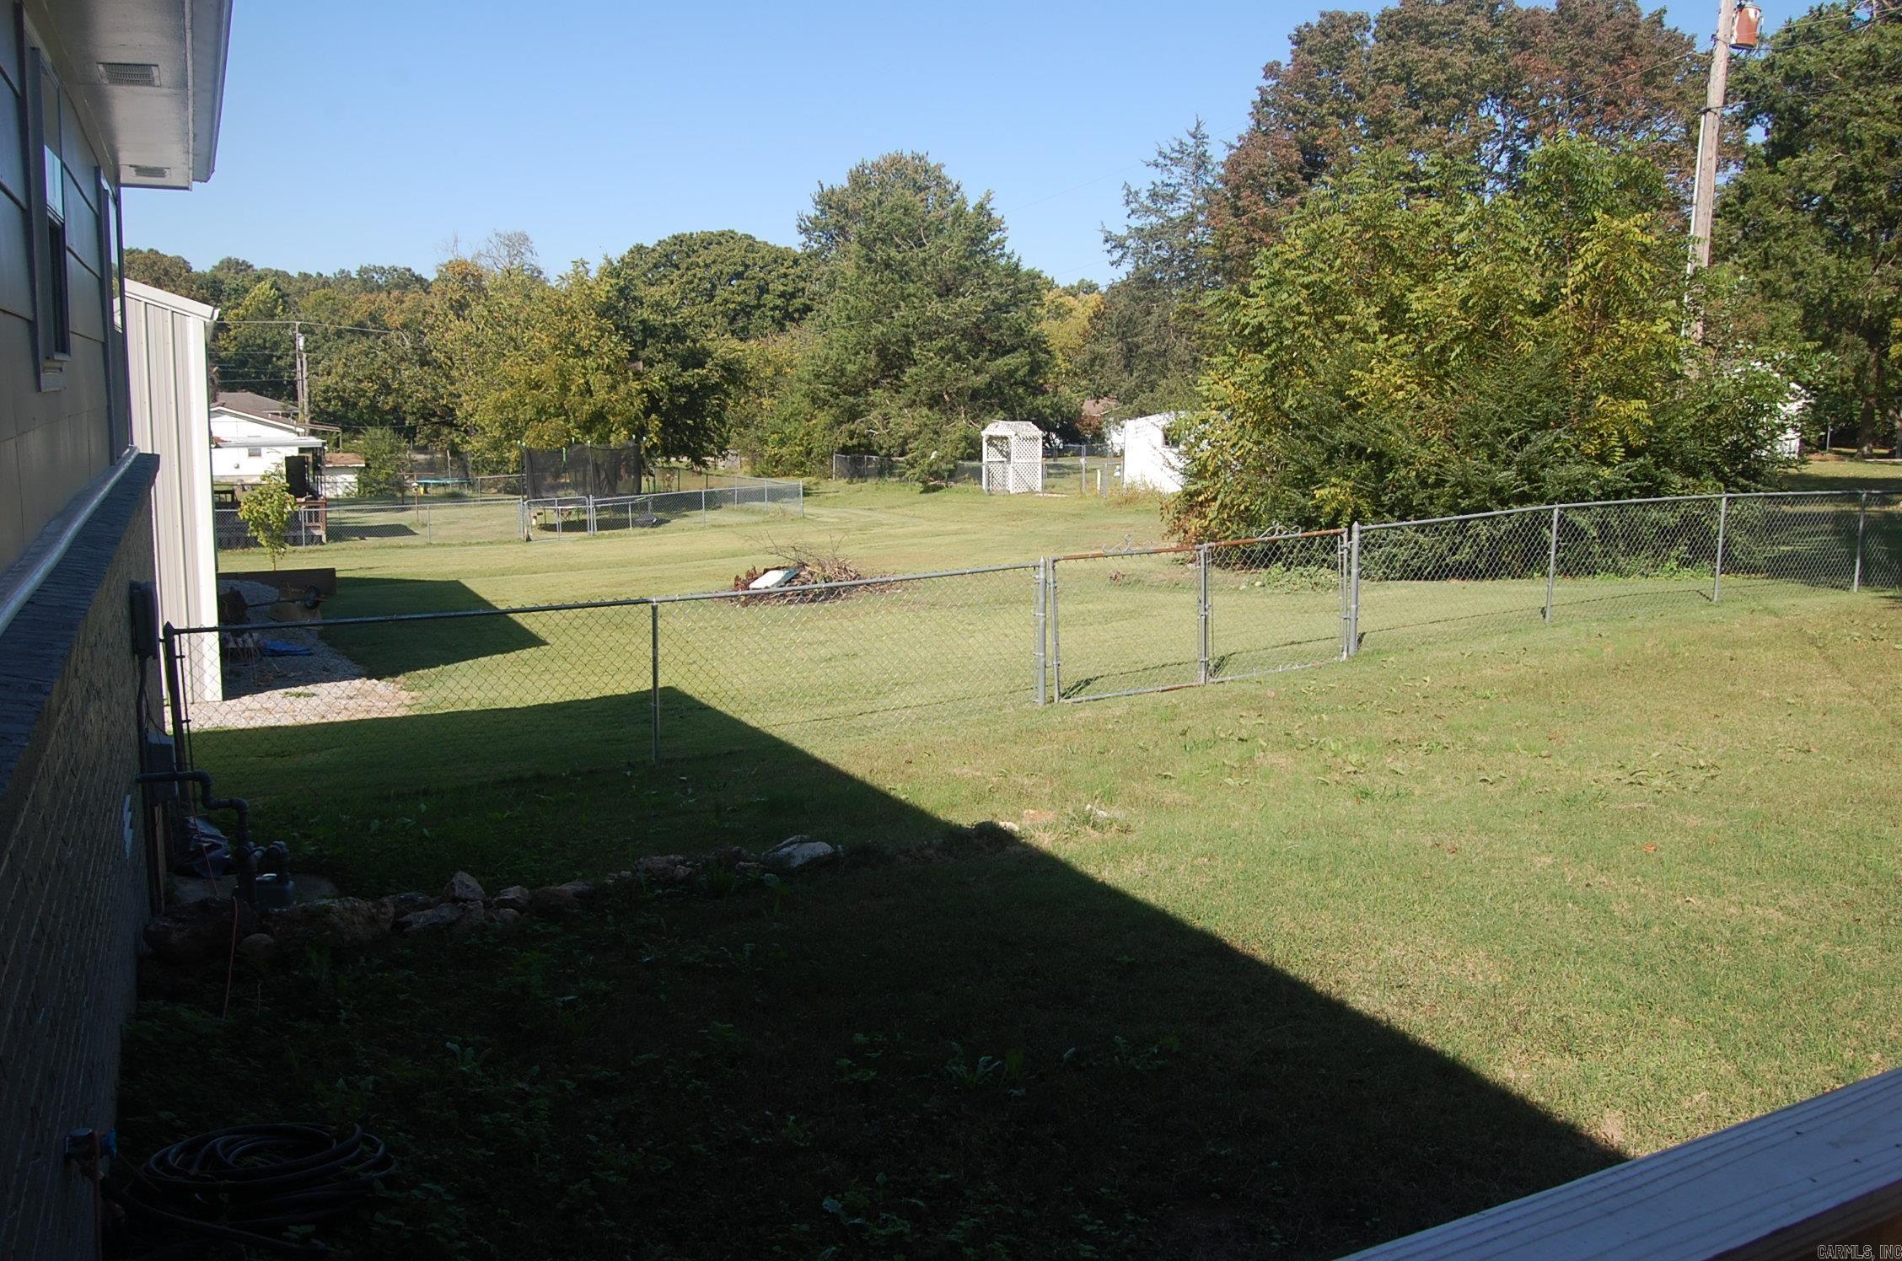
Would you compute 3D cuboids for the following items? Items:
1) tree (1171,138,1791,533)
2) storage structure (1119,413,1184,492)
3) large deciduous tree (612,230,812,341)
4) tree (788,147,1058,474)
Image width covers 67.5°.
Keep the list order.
[{"bbox_3d":[8.094,-4.148,21.802,8.800,6.190,6.800,4,10,20],"label":"tree"},{"bbox_3d":[7.659,-6.139,48.080,3.400,2.740,3.200,2,9,8],"label":"storage structure"},{"bbox_3d":[-14.859,-17.867,88.908,13.200,13.560,12.500,1,9,0],"label":"large deciduous tree"},{"bbox_3d":[-0.901,-12.666,57.948,10.800,13.070,10.000,2,9,6],"label":"tree"}]

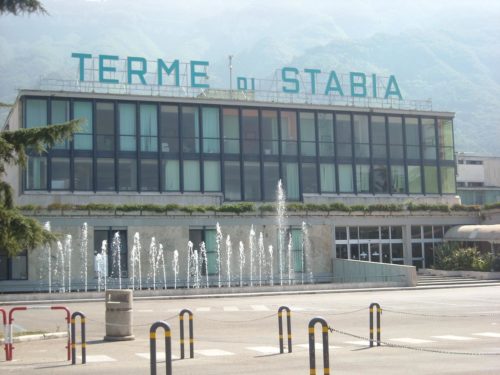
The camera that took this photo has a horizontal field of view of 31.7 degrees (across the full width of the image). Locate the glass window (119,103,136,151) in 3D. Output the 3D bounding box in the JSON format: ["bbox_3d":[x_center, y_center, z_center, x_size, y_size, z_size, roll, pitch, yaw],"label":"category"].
[{"bbox_3d":[-7.487,-3.670,53.734,1.126,3.021,0.120,1,-7,-22],"label":"glass window"}]

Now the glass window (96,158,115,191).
[{"bbox_3d":[-8.994,-0.781,55.068,1.151,2.055,0.120,1,-7,-22],"label":"glass window"}]

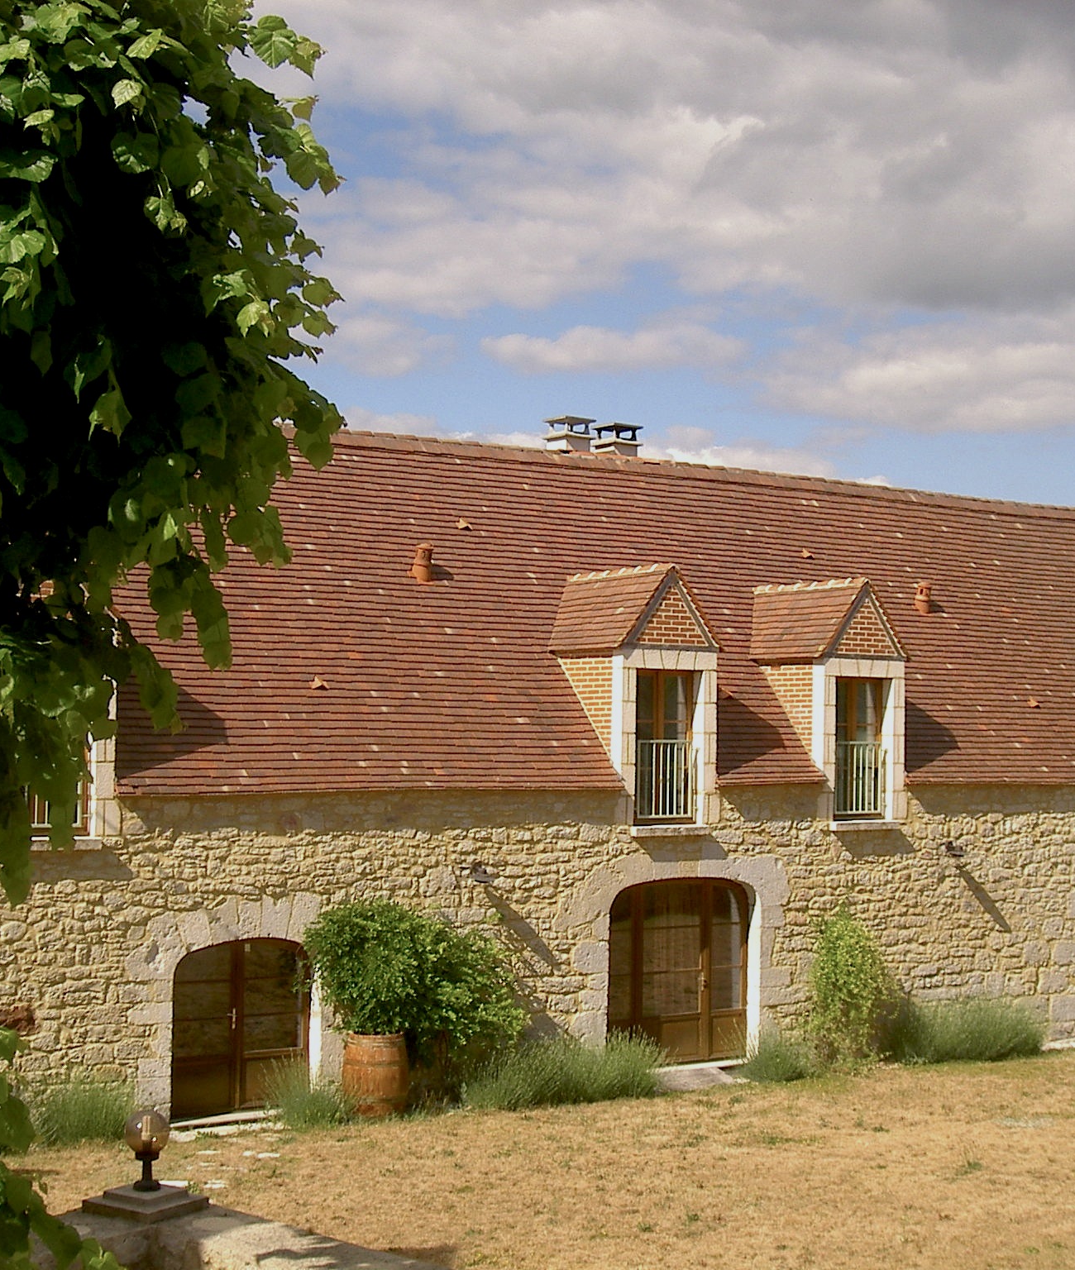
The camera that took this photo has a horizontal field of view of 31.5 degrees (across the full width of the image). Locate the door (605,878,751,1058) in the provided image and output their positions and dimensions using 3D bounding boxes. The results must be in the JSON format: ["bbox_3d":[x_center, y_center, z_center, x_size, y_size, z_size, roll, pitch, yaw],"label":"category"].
[{"bbox_3d":[1.790,4.239,24.132,2.343,2.355,0.139,2,-3,-33],"label":"door"}]

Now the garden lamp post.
[{"bbox_3d":[-2.127,2.813,10.400,0.240,0.455,0.240,2,-3,-33],"label":"garden lamp post"}]

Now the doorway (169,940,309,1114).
[{"bbox_3d":[-3.205,4.253,20.782,1.694,1.891,0.278,2,-3,-33],"label":"doorway"}]

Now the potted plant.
[{"bbox_3d":[-1.337,4.188,21.129,2.262,2.262,1.334,2,-3,-33],"label":"potted plant"}]

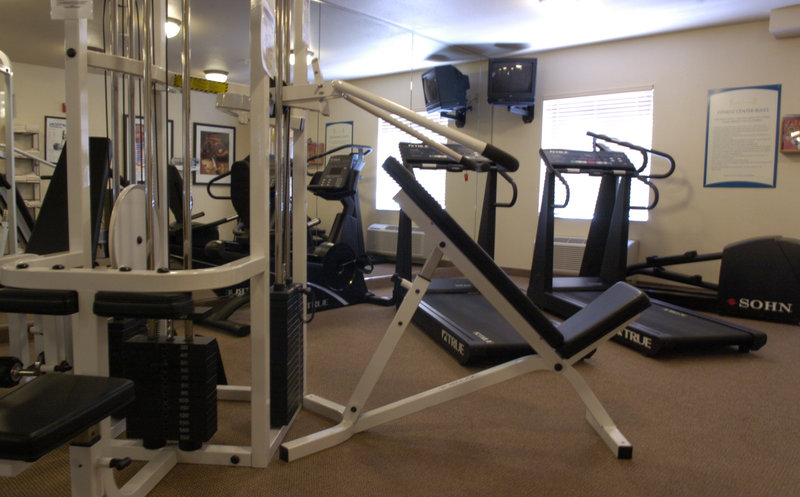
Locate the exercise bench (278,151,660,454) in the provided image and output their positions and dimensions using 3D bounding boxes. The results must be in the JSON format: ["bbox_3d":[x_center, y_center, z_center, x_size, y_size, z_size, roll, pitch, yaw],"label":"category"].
[{"bbox_3d":[0.254,0.203,2.170,1.330,1.090,0.550,1,5,0],"label":"exercise bench"}]

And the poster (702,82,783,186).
[{"bbox_3d":[3.097,-1.005,5.032,0.580,0.900,0.025,6,7,40],"label":"poster"}]

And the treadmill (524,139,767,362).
[{"bbox_3d":[1.682,-0.106,4.139,0.810,1.370,1.770,0,6,-12],"label":"treadmill"}]

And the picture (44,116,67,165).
[{"bbox_3d":[-4.549,-1.452,7.539,0.030,0.640,0.480,6,7,40],"label":"picture"}]

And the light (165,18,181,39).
[{"bbox_3d":[-2.292,-2.118,5.393,0.350,0.130,0.350,6,7,40],"label":"light"}]

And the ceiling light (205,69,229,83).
[{"bbox_3d":[-2.495,-2.327,7.537,0.350,0.130,0.350,6,7,40],"label":"ceiling light"}]

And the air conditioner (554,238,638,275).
[{"bbox_3d":[1.973,0.083,5.933,1.040,0.380,0.260,6,7,40],"label":"air conditioner"}]

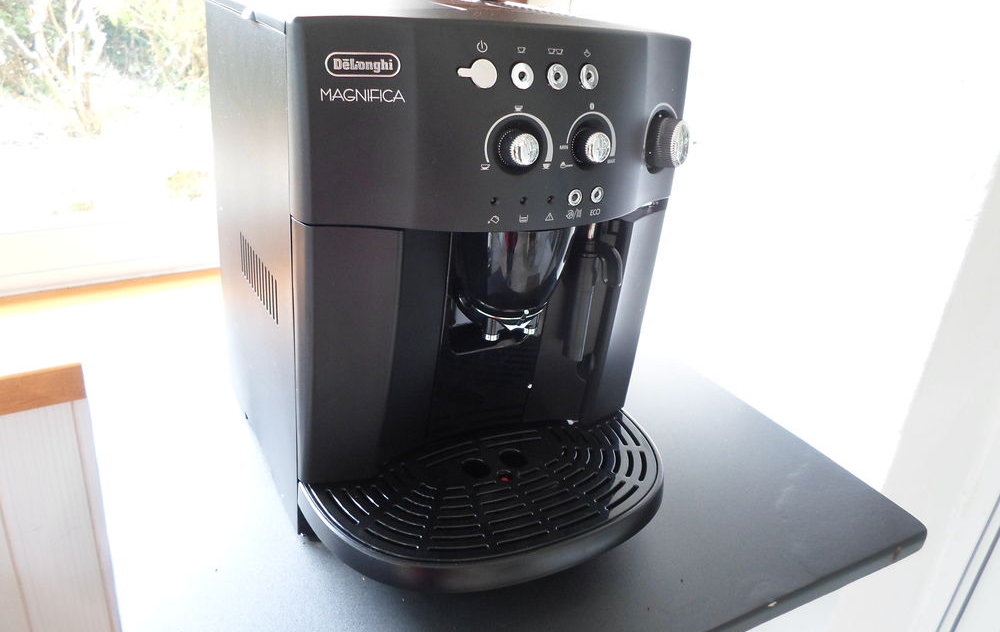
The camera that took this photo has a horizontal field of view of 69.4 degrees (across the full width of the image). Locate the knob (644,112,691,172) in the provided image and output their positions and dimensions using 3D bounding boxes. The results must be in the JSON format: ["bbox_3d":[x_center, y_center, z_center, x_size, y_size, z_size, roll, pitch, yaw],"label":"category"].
[{"bbox_3d":[0.118,-0.119,0.501,0.020,0.035,0.035,12,24,33],"label":"knob"}]

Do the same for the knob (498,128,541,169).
[{"bbox_3d":[0.012,-0.099,0.426,0.022,0.022,0.016,-8,18,-27],"label":"knob"}]

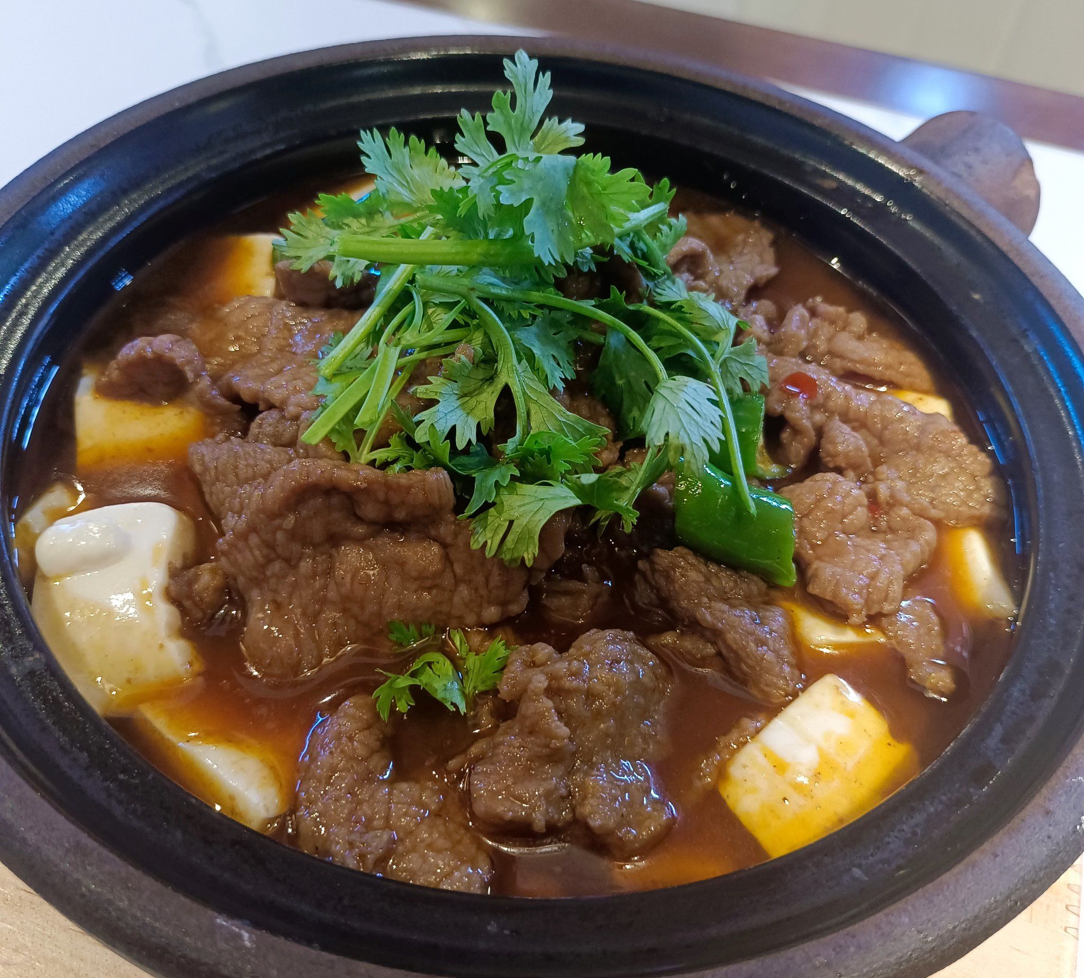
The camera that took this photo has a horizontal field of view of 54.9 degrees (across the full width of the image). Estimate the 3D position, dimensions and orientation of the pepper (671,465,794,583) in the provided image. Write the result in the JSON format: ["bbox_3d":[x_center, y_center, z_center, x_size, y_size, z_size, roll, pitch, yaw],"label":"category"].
[{"bbox_3d":[0.044,0.008,0.235,0.028,0.017,0.017,24,51,14],"label":"pepper"}]

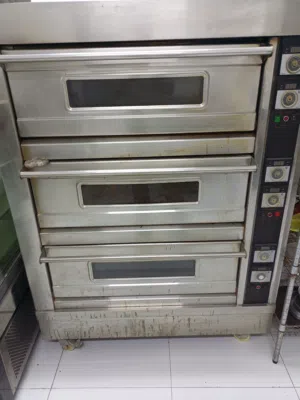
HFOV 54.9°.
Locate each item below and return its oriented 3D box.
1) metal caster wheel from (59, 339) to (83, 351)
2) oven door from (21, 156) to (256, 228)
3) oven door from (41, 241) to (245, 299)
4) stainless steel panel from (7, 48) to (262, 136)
[{"bbox_3d":[-0.460,0.796,1.671,0.115,0.110,0.100,-2,23,0],"label":"metal caster wheel"},{"bbox_3d":[-0.042,-0.027,1.230,0.910,0.300,0.050,-2,23,0],"label":"oven door"},{"bbox_3d":[-0.028,0.347,1.376,0.909,0.299,0.080,-2,23,0],"label":"oven door"},{"bbox_3d":[-0.055,-0.397,1.070,0.914,0.300,0.050,-2,23,0],"label":"stainless steel panel"}]

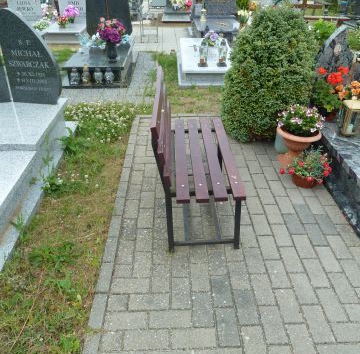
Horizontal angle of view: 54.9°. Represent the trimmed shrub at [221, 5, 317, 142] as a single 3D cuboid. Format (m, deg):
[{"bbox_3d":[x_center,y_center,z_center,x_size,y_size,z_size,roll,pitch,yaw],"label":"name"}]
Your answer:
[{"bbox_3d":[0.830,-0.990,3.237,0.870,1.090,0.860,-1,32,-1],"label":"trimmed shrub"}]

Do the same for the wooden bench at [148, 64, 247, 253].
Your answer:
[{"bbox_3d":[0.088,-0.124,2.122,0.450,0.835,0.985,-1,32,-1],"label":"wooden bench"}]

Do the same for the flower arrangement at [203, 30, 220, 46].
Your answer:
[{"bbox_3d":[0.512,-2.284,5.661,0.290,0.270,0.250,-1,32,-1],"label":"flower arrangement"}]

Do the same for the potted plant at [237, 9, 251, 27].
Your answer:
[{"bbox_3d":[1.456,-3.596,7.915,0.310,0.420,0.300,-1,32,-1],"label":"potted plant"}]

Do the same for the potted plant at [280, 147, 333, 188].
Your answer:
[{"bbox_3d":[0.939,-0.088,2.569,0.390,0.275,0.340,-1,32,-1],"label":"potted plant"}]

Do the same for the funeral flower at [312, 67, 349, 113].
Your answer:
[{"bbox_3d":[1.190,-0.674,2.703,0.270,0.360,0.270,-1,32,-1],"label":"funeral flower"}]

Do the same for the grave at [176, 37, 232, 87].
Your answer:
[{"bbox_3d":[0.417,-1.858,5.421,0.930,0.220,2.050,-1,32,-1],"label":"grave"}]

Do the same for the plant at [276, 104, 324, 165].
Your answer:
[{"bbox_3d":[0.940,-0.342,2.781,0.370,0.475,0.370,-1,32,-1],"label":"plant"}]

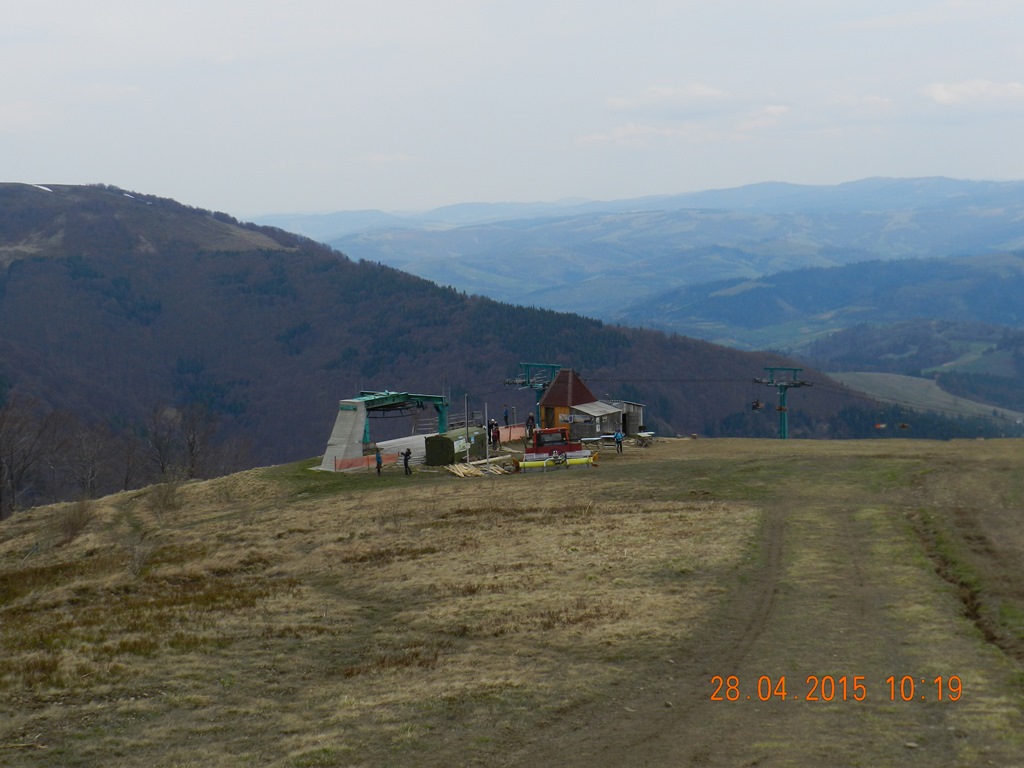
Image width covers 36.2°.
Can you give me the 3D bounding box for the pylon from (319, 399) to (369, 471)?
[{"bbox_3d":[-11.489,3.413,107.487,1.600,4.450,3.000,3,9,37],"label":"pylon"}]

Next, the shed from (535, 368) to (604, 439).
[{"bbox_3d":[4.248,1.205,118.133,3.150,5.200,3.800,3,9,37],"label":"shed"}]

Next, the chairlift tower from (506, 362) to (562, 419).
[{"bbox_3d":[2.355,1.013,124.317,4.300,5.200,3.800,3,9,37],"label":"chairlift tower"}]

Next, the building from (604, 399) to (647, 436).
[{"bbox_3d":[8.241,2.383,117.969,2.500,2.650,2.800,3,9,37],"label":"building"}]

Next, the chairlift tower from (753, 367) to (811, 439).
[{"bbox_3d":[27.843,2.485,160.500,4.400,8.200,3.800,3,9,37],"label":"chairlift tower"}]

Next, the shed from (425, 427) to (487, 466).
[{"bbox_3d":[-3.813,4.175,108.852,2.350,2.100,4.200,3,8,33],"label":"shed"}]

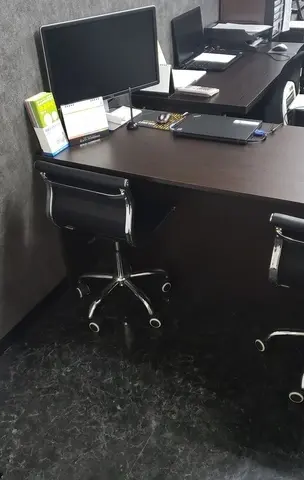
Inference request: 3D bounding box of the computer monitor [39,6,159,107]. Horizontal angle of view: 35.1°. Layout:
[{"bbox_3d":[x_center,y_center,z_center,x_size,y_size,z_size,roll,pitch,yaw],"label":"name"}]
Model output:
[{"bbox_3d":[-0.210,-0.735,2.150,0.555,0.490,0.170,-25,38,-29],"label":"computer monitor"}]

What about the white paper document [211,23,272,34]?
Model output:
[{"bbox_3d":[0.684,-1.593,3.615,0.390,0.025,0.260,11,35,23],"label":"white paper document"}]

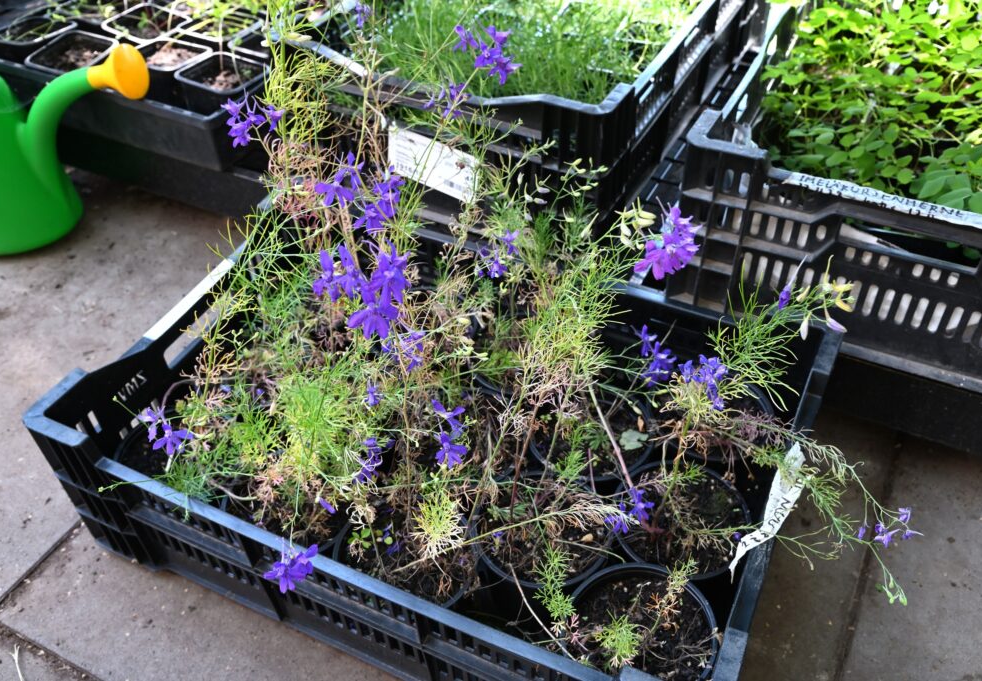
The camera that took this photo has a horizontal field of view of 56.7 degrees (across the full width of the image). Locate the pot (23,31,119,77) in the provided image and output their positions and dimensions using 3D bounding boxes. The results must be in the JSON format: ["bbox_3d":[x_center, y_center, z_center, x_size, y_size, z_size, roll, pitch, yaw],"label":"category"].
[{"bbox_3d":[-0.613,-0.387,1.373,0.108,0.100,0.105,16,44,19],"label":"pot"}]

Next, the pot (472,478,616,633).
[{"bbox_3d":[0.046,0.193,0.803,0.118,0.100,0.118,-1,43,1],"label":"pot"}]

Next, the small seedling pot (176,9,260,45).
[{"bbox_3d":[-0.385,-0.421,1.333,0.092,0.090,0.092,24,50,25],"label":"small seedling pot"}]

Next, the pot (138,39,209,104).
[{"bbox_3d":[-0.474,-0.380,1.358,0.106,0.100,0.098,21,46,24],"label":"pot"}]

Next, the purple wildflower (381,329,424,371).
[{"bbox_3d":[-0.071,0.009,0.740,0.036,0.034,0.031,-16,46,-14],"label":"purple wildflower"}]

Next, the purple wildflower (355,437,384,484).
[{"bbox_3d":[-0.099,0.098,0.740,0.023,0.034,0.023,-9,43,-9],"label":"purple wildflower"}]

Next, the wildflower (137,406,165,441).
[{"bbox_3d":[-0.299,0.073,0.800,0.027,0.027,0.025,28,52,28],"label":"wildflower"}]

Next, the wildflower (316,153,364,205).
[{"bbox_3d":[-0.117,-0.124,0.700,0.037,0.036,0.026,-8,43,-8],"label":"wildflower"}]

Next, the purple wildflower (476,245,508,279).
[{"bbox_3d":[0.000,-0.071,0.815,0.028,0.027,0.025,-2,41,0],"label":"purple wildflower"}]

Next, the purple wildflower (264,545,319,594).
[{"bbox_3d":[-0.142,0.162,0.645,0.039,0.033,0.030,1,44,4],"label":"purple wildflower"}]

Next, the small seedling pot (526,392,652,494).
[{"bbox_3d":[0.092,0.116,0.871,0.120,0.097,0.120,-1,44,1],"label":"small seedling pot"}]

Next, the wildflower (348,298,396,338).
[{"bbox_3d":[-0.084,-0.016,0.645,0.035,0.028,0.024,-8,43,-7],"label":"wildflower"}]

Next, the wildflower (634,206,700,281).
[{"bbox_3d":[0.129,-0.071,0.670,0.047,0.047,0.042,7,42,10],"label":"wildflower"}]

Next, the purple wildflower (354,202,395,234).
[{"bbox_3d":[-0.094,-0.100,0.740,0.032,0.025,0.025,-8,42,-6],"label":"purple wildflower"}]

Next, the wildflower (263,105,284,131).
[{"bbox_3d":[-0.225,-0.231,0.940,0.024,0.027,0.024,28,52,28],"label":"wildflower"}]

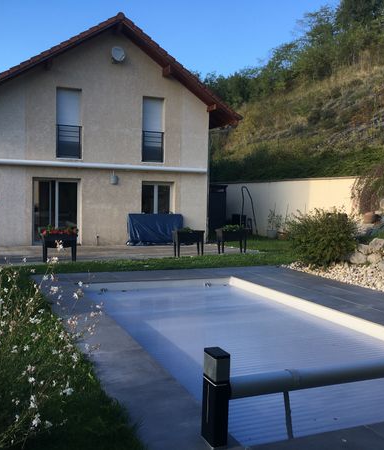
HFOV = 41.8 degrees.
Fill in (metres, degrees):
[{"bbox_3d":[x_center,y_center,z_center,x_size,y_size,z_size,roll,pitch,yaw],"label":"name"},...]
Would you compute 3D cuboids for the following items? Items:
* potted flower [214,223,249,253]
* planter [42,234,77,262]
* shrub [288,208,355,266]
[{"bbox_3d":[1.135,0.397,14.770,0.850,0.850,0.450,0,3,-24],"label":"potted flower"},{"bbox_3d":[-3.209,0.532,12.140,0.800,0.680,0.380,0,3,-20],"label":"planter"},{"bbox_3d":[3.310,0.331,12.800,1.720,1.450,1.550,2,3,12],"label":"shrub"}]

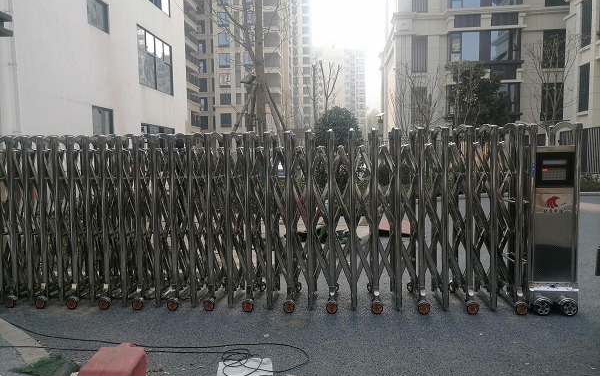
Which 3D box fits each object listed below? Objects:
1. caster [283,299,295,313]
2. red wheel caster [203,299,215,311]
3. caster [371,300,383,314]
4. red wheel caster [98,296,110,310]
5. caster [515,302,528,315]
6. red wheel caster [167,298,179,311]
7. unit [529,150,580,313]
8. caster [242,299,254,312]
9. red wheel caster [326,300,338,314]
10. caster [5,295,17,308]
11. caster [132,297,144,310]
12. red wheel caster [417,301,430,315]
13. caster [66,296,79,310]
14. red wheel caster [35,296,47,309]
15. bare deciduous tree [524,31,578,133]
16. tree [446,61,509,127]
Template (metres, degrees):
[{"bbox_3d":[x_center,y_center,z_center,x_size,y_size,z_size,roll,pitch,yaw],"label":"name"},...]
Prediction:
[{"bbox_3d":[-0.093,1.052,4.167,0.100,0.112,0.055,0,5,5],"label":"caster"},{"bbox_3d":[-0.818,1.056,4.237,0.100,0.112,0.055,0,5,5],"label":"red wheel caster"},{"bbox_3d":[0.678,1.045,4.109,0.100,0.112,0.055,0,5,5],"label":"caster"},{"bbox_3d":[-1.815,1.067,4.344,0.106,0.112,0.055,-1,4,5],"label":"red wheel caster"},{"bbox_3d":[1.908,1.035,4.025,0.100,0.112,0.055,0,5,5],"label":"caster"},{"bbox_3d":[-1.167,1.066,4.284,0.106,0.112,0.055,-1,4,5],"label":"red wheel caster"},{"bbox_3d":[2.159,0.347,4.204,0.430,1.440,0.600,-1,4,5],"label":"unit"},{"bbox_3d":[-0.464,1.060,4.221,0.106,0.112,0.055,-1,4,5],"label":"caster"},{"bbox_3d":[0.284,1.049,4.137,0.100,0.112,0.055,0,5,5],"label":"red wheel caster"},{"bbox_3d":[-2.739,1.079,4.428,0.106,0.112,0.055,-1,4,5],"label":"caster"},{"bbox_3d":[-1.489,1.068,4.315,0.106,0.112,0.055,-1,4,5],"label":"caster"},{"bbox_3d":[1.083,1.042,4.083,0.100,0.112,0.055,0,5,5],"label":"red wheel caster"},{"bbox_3d":[-2.107,1.065,4.342,0.100,0.112,0.055,0,5,5],"label":"caster"},{"bbox_3d":[-2.440,1.081,4.400,0.106,0.112,0.055,-1,4,5],"label":"red wheel caster"},{"bbox_3d":[8.367,-2.548,15.717,1.850,5.300,1.750,-1,4,5],"label":"bare deciduous tree"},{"bbox_3d":[7.050,-2.575,18.691,2.451,4.866,2.328,-1,5,0],"label":"tree"}]

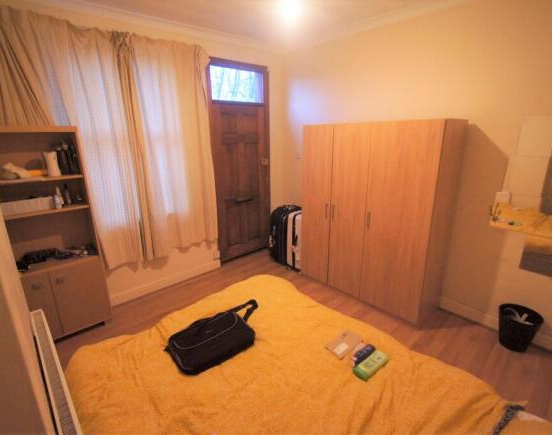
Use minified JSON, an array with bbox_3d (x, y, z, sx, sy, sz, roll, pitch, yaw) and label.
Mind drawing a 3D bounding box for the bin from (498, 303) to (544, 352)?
[{"bbox_3d":[1.929,0.900,2.186,0.267,0.301,0.267,-14,20,-40],"label":"bin"}]

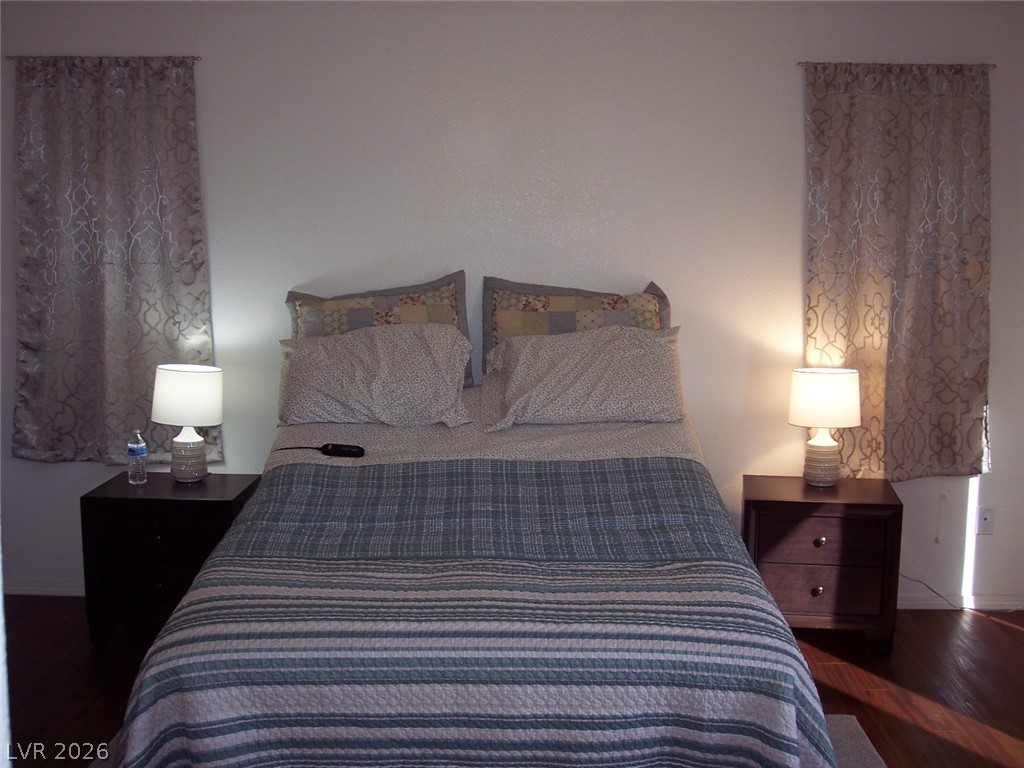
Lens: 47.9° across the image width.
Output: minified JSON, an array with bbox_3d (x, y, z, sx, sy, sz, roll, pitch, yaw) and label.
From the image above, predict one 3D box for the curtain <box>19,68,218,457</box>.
[{"bbox_3d":[-1.564,-0.466,4.484,0.825,1.566,0.085,1,8,1],"label":"curtain"}]

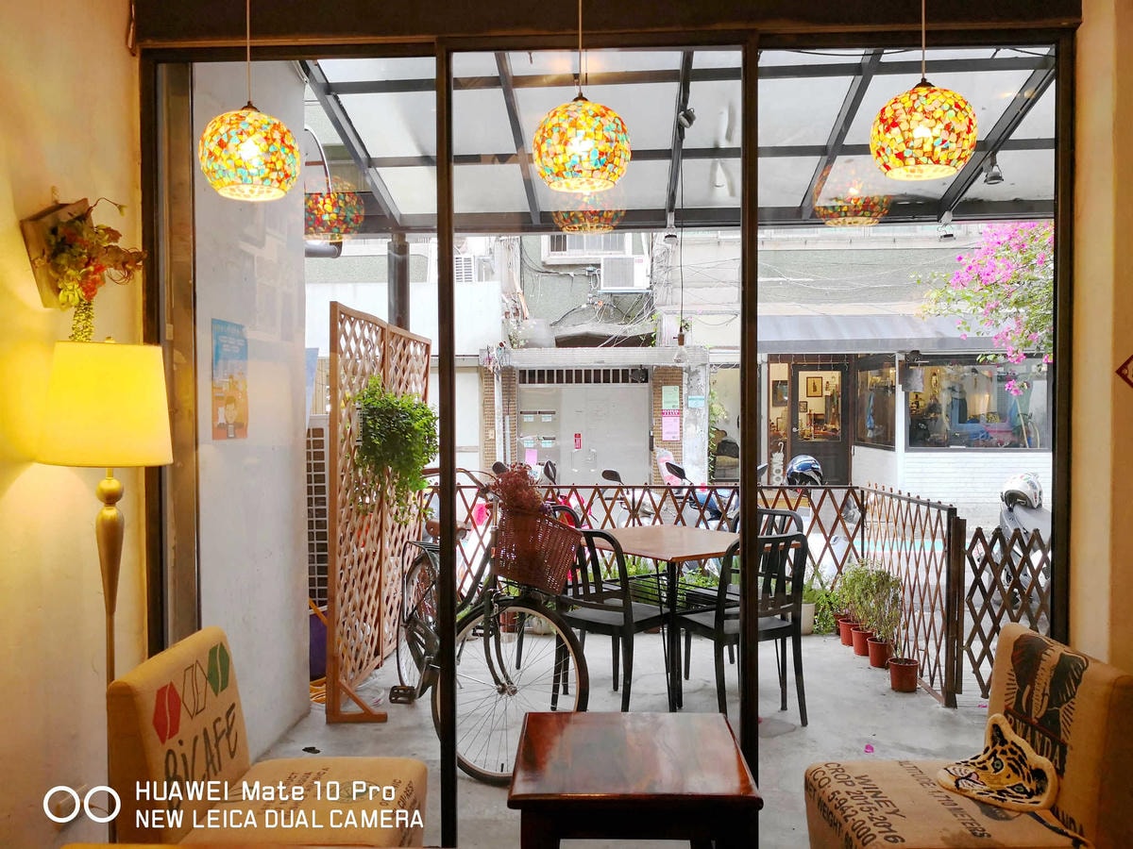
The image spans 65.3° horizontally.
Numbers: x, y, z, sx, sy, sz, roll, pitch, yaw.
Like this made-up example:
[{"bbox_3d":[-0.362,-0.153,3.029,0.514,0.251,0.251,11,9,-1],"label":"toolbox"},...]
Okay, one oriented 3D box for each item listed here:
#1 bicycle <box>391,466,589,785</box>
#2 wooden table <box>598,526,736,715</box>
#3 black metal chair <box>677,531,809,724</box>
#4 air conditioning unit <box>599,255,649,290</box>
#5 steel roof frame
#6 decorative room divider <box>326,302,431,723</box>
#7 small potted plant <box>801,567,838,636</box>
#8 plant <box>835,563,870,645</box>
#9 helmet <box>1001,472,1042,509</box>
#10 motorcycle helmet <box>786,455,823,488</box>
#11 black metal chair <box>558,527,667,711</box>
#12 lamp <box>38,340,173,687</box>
[{"bbox_3d":[-0.480,0.768,3.830,0.580,1.120,1.750,-1,1,-30],"label":"bicycle"},{"bbox_3d":[0.530,0.944,4.310,0.800,0.740,0.800,-1,2,-37],"label":"wooden table"},{"bbox_3d":[0.770,0.889,4.030,0.420,0.860,0.500,-1,1,-22],"label":"black metal chair"},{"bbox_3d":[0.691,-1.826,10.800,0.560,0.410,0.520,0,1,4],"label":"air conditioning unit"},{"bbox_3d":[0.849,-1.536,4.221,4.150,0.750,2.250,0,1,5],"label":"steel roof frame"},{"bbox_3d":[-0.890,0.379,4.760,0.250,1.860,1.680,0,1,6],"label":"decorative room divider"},{"bbox_3d":[1.526,1.071,5.400,0.260,0.430,0.250,0,1,5],"label":"small potted plant"},{"bbox_3d":[1.675,1.050,5.200,0.220,0.480,0.220,0,1,5],"label":"plant"},{"bbox_3d":[3.096,0.432,6.000,0.250,0.250,0.290,1,2,35],"label":"helmet"},{"bbox_3d":[1.726,0.343,6.400,0.250,0.250,0.280,1,1,30],"label":"motorcycle helmet"},{"bbox_3d":[0.235,0.889,4.110,0.420,0.860,0.500,1,2,38],"label":"black metal chair"},{"bbox_3d":[-1.216,0.573,2.350,0.360,1.585,0.360,0,1,-6],"label":"lamp"}]

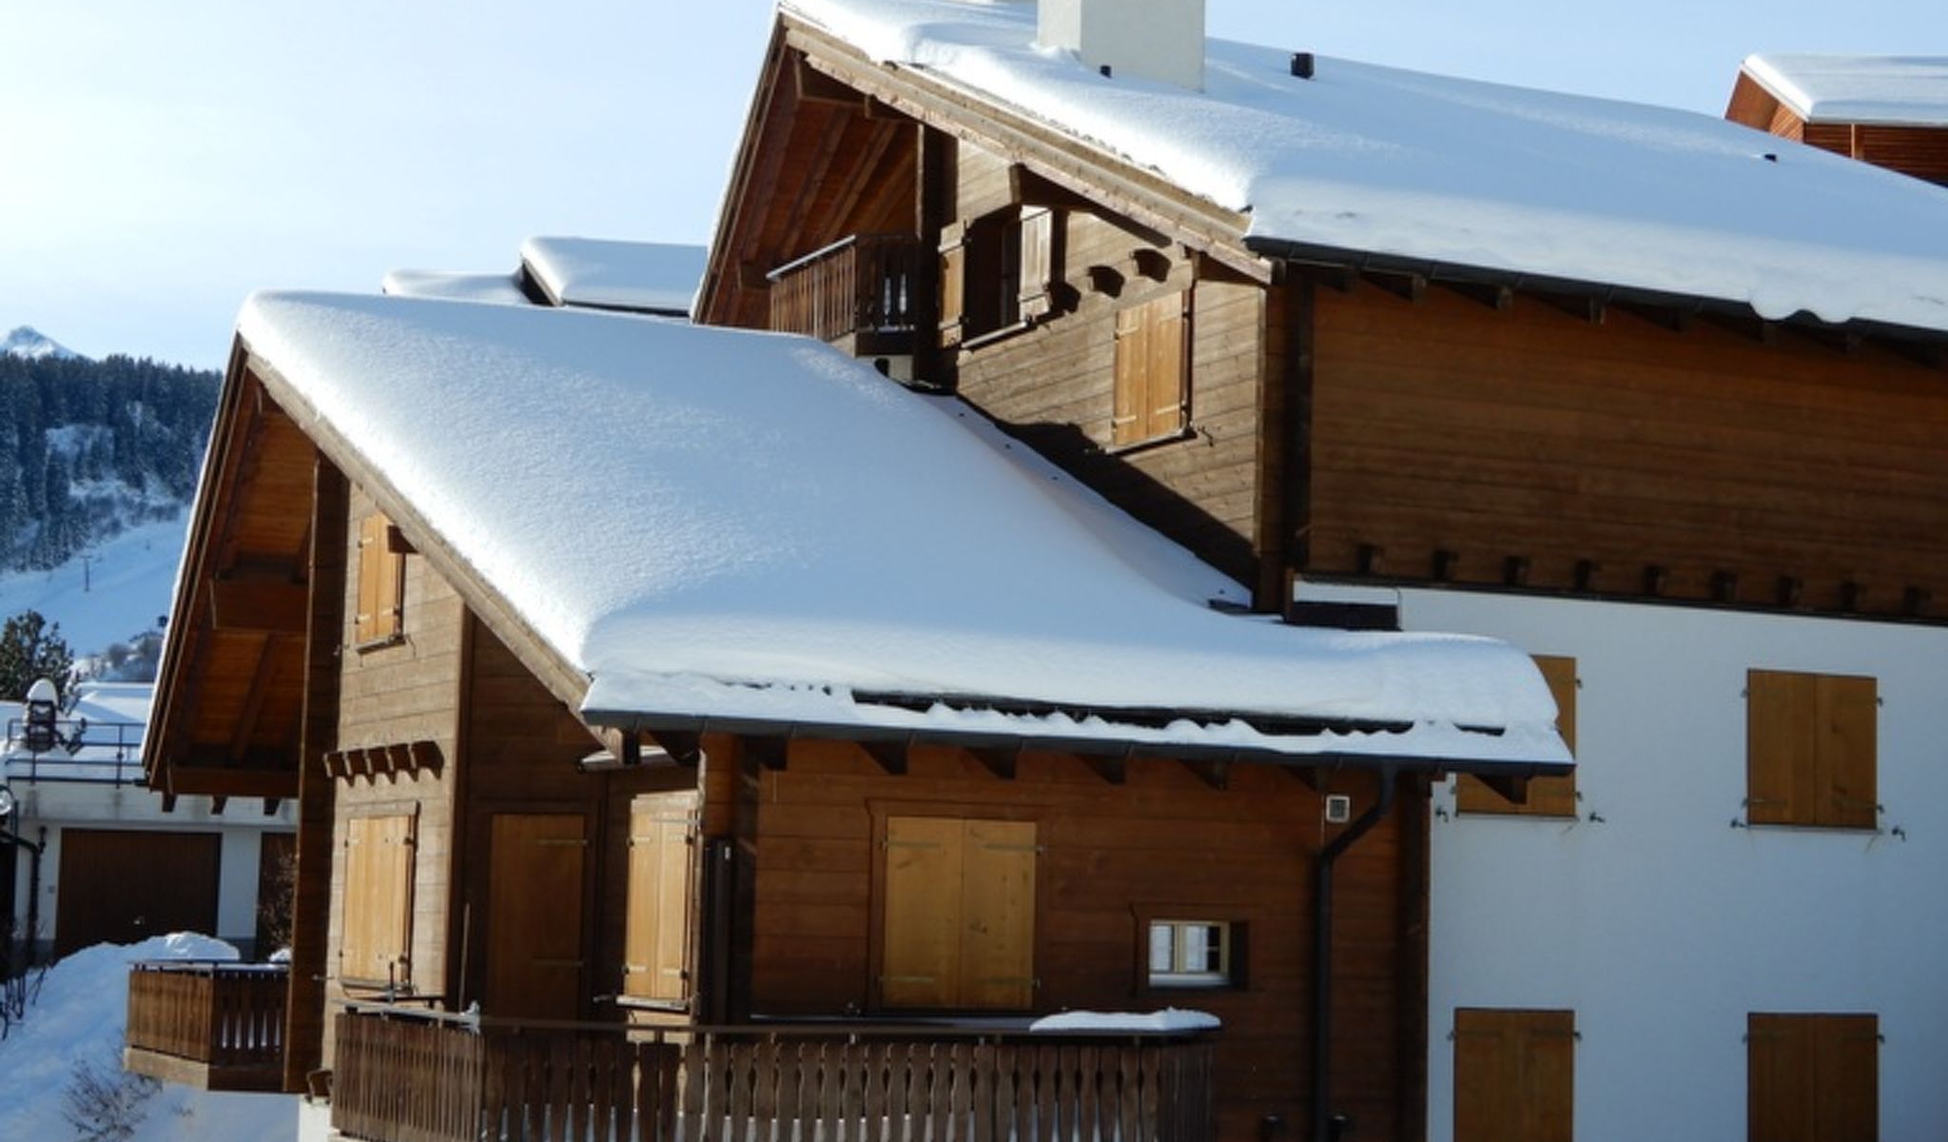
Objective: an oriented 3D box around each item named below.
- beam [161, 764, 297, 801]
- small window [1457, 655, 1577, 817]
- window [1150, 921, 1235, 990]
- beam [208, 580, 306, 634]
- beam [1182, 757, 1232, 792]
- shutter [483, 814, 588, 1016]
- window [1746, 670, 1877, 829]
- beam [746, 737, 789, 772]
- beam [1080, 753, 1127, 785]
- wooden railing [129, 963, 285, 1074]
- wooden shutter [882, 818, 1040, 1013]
[{"bbox_3d":[-7.060,2.030,30.726,1.362,0.297,0.216,5,-7,-26],"label":"beam"},{"bbox_3d":[4.246,1.273,25.017,1.103,1.246,0.060,4,-6,-24],"label":"small window"},{"bbox_3d":[1.509,2.683,22.529,0.735,0.467,0.137,5,-7,-26],"label":"window"},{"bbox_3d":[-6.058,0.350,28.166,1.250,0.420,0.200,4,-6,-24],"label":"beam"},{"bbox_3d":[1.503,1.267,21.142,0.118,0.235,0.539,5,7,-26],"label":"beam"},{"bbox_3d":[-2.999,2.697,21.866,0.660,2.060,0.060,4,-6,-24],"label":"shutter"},{"bbox_3d":[6.851,1.466,26.209,1.303,1.247,0.100,4,-6,-24],"label":"window"},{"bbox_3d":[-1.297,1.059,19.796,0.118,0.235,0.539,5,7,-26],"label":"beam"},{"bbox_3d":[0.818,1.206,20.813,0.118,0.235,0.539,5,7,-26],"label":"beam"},{"bbox_3d":[-7.287,4.305,31.215,1.078,0.916,3.234,5,-7,-26],"label":"wooden railing"},{"bbox_3d":[-0.094,2.313,21.640,1.117,1.264,0.078,5,-7,-26],"label":"wooden shutter"}]

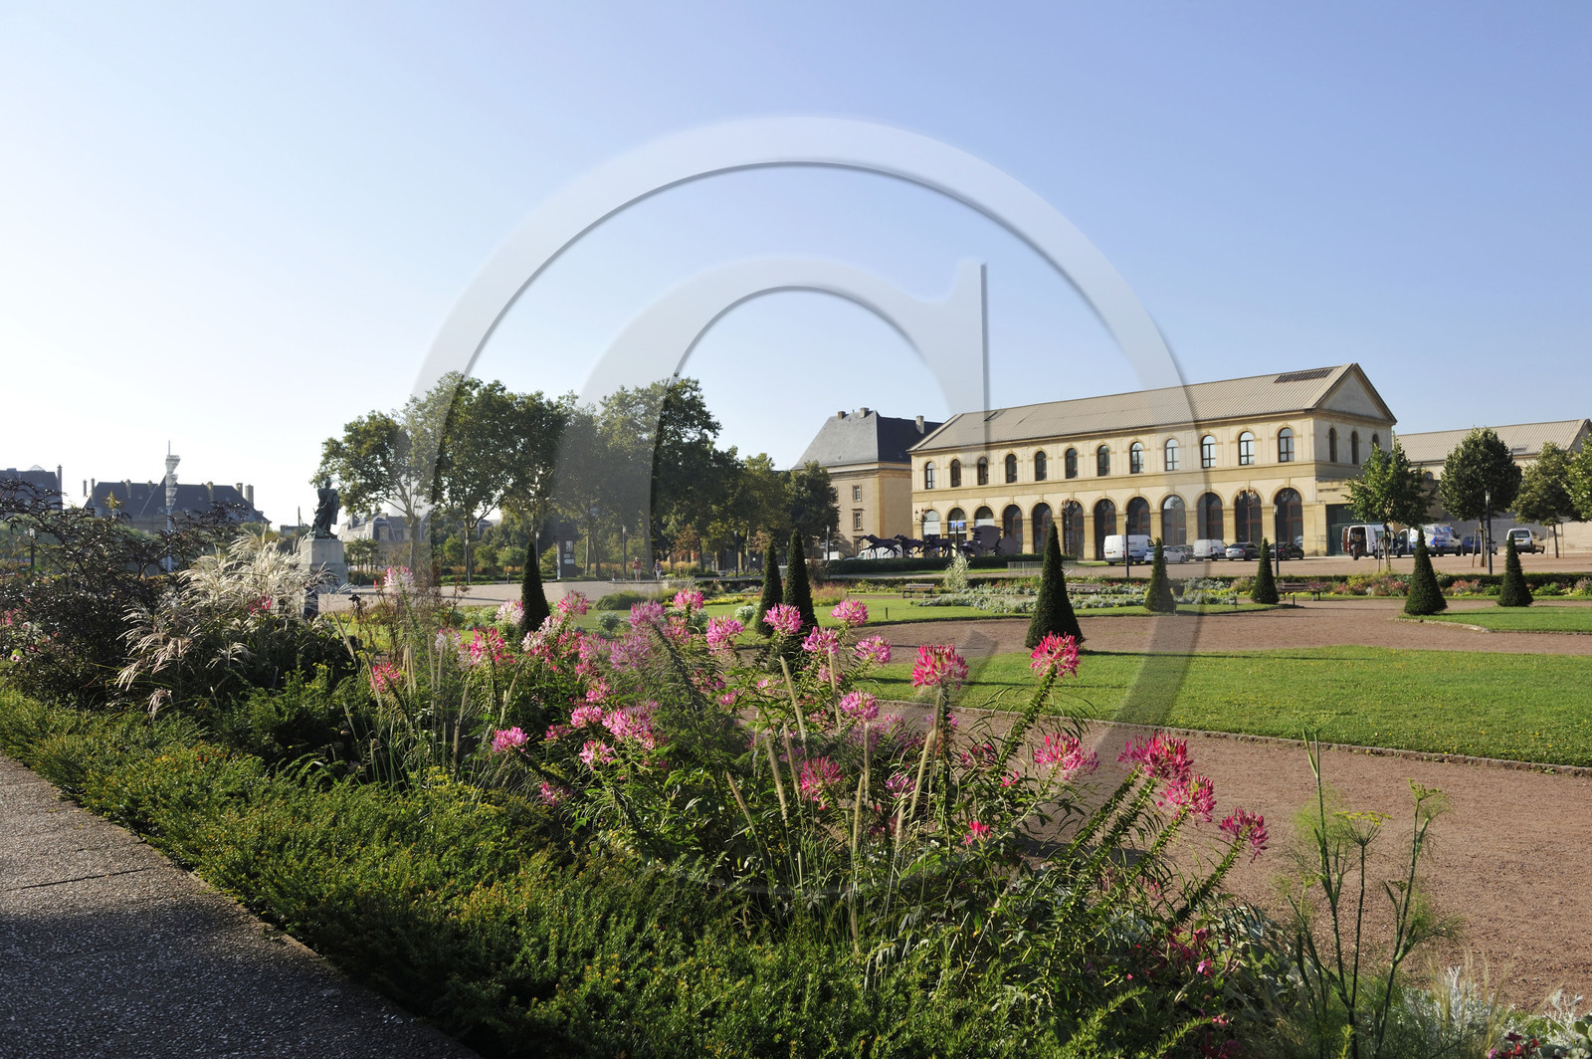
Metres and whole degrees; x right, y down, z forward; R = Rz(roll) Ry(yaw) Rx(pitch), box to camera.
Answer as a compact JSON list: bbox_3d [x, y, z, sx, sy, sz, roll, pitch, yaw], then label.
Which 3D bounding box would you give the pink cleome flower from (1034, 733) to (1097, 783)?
[{"bbox_3d":[0.851,0.718,3.900,0.208,0.149,0.197,-1,-2,0],"label":"pink cleome flower"}]

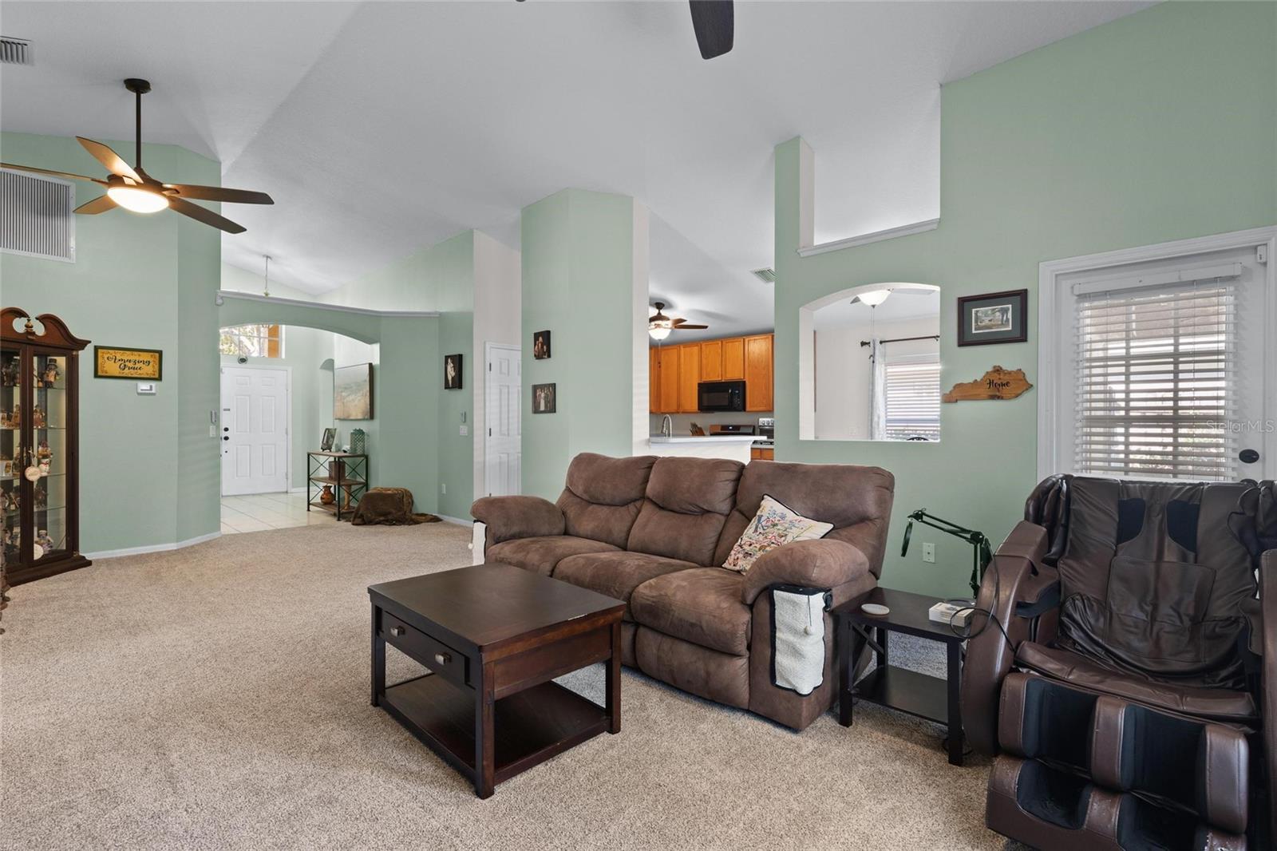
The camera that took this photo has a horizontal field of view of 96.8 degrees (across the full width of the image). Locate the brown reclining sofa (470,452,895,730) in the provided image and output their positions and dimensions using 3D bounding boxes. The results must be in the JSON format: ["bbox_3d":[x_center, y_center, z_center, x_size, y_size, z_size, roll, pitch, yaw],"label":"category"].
[{"bbox_3d":[0.097,0.693,3.263,2.260,0.975,1.040,0,0,42],"label":"brown reclining sofa"}]

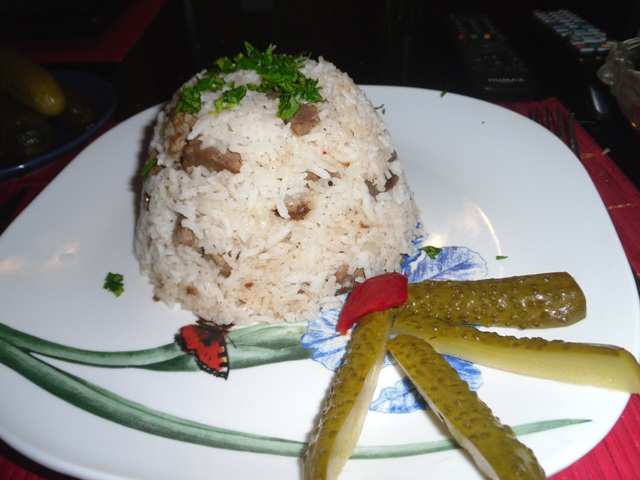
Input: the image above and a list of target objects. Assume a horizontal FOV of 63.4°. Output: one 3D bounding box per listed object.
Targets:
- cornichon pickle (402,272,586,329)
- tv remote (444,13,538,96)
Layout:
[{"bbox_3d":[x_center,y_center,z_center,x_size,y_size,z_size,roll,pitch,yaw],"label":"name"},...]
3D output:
[{"bbox_3d":[0.066,0.024,0.209,0.075,0.015,0.021,-1,40,2],"label":"cornichon pickle"},{"bbox_3d":[0.142,-0.161,0.447,0.046,0.018,0.183,1,40,4],"label":"tv remote"}]

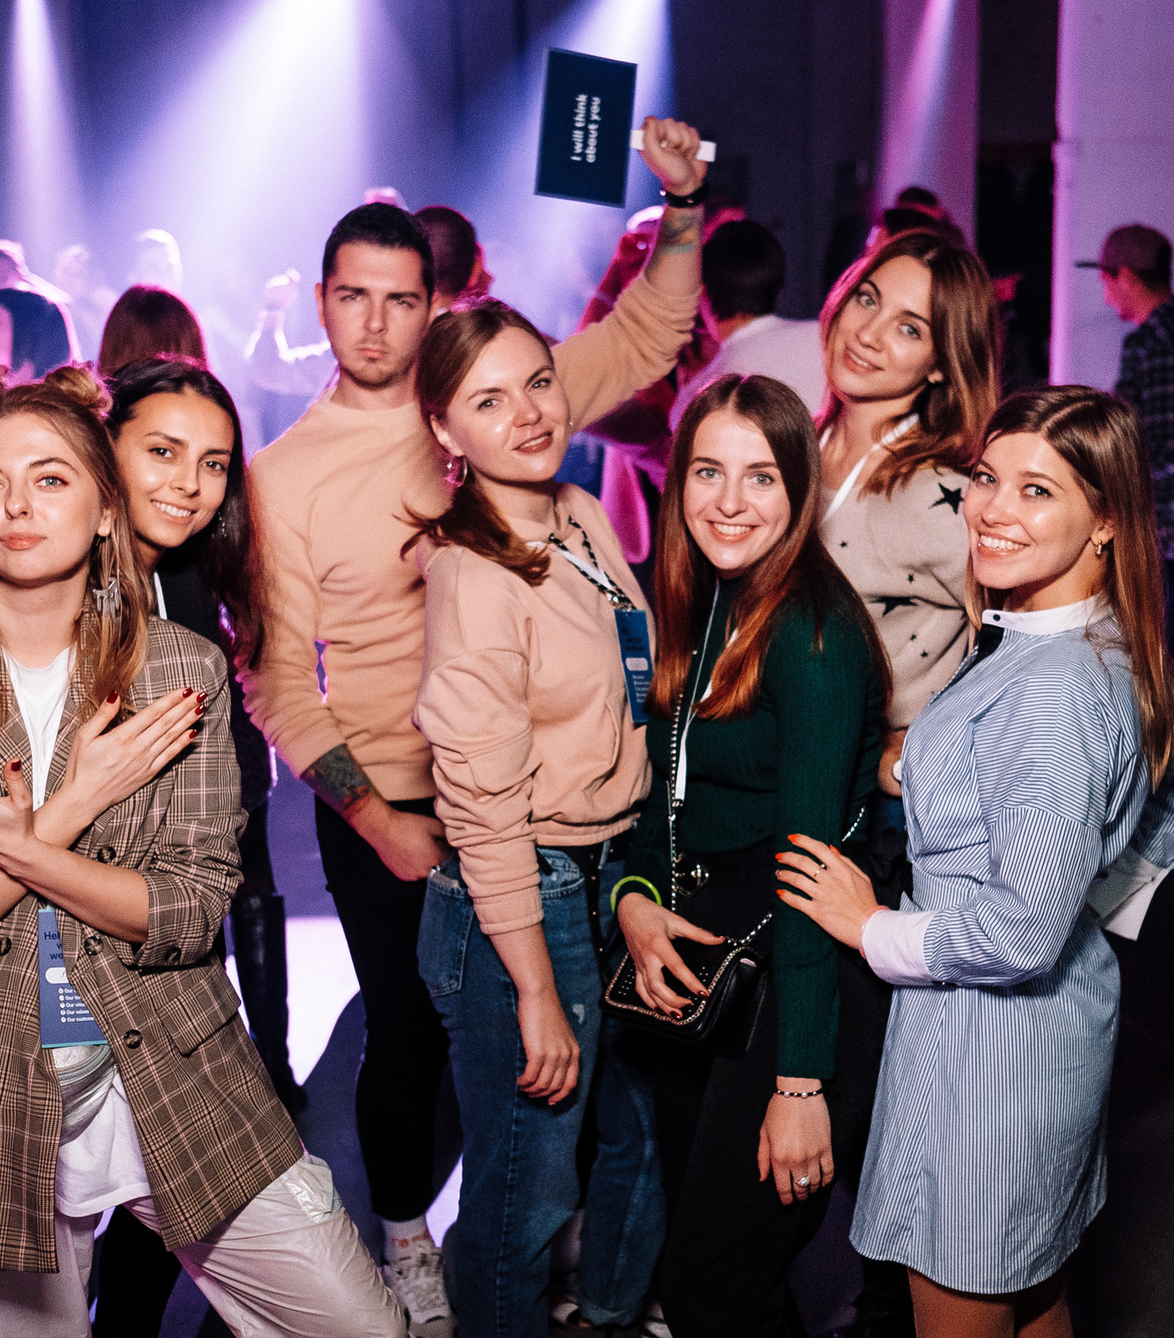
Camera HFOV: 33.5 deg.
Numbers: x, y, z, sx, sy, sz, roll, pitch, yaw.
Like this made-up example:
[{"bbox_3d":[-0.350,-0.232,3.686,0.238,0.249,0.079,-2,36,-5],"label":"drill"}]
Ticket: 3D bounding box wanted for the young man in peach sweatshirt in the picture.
[{"bbox_3d":[-0.166,0.133,2.933,0.640,1.850,0.450,-3,12,-7],"label":"young man in peach sweatshirt"}]

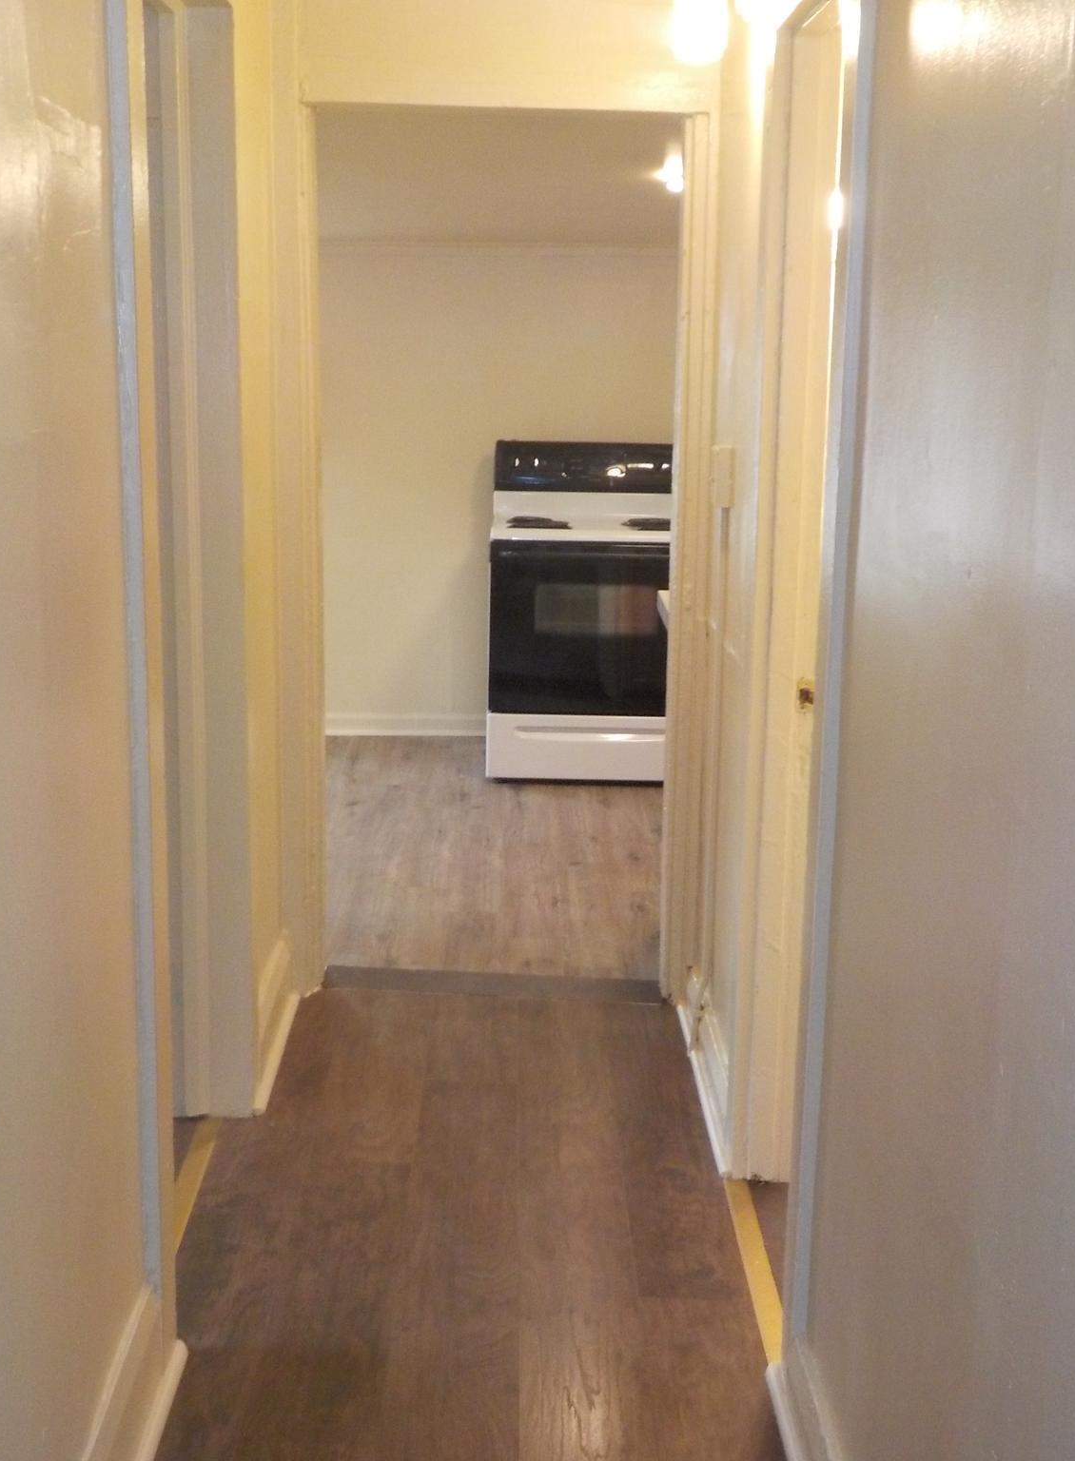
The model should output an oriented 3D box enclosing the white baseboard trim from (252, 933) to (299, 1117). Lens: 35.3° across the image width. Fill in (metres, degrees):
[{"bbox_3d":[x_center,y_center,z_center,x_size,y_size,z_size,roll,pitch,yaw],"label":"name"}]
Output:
[{"bbox_3d":[-0.584,0.636,3.741,0.046,0.153,0.640,1,13,-1],"label":"white baseboard trim"}]

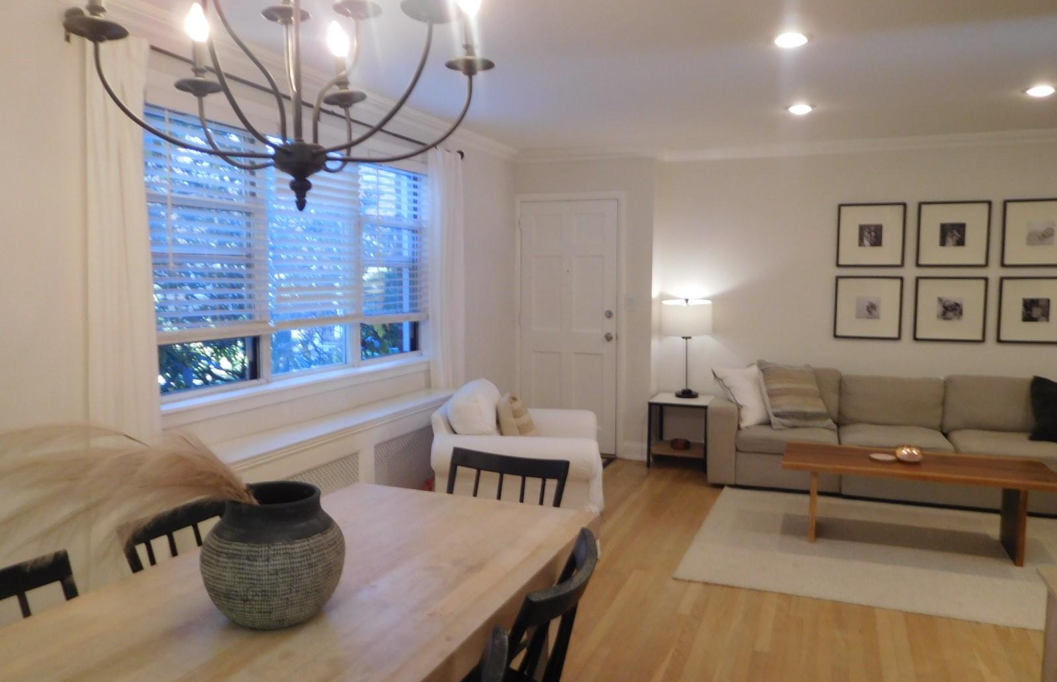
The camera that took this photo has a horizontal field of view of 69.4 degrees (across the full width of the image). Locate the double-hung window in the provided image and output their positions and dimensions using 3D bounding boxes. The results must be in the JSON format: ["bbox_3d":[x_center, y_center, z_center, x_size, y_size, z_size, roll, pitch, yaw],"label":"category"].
[{"bbox_3d":[-1.086,-0.414,3.950,0.120,1.150,2.160,2,5,23],"label":"double-hung window"}]

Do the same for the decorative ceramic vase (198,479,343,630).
[{"bbox_3d":[-0.509,0.424,1.533,0.275,0.250,0.275,0,5,0],"label":"decorative ceramic vase"}]

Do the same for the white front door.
[{"bbox_3d":[0.321,-0.102,6.158,0.820,2.030,0.060,2,5,23],"label":"white front door"}]

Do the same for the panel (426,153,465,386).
[{"bbox_3d":[-0.535,-0.477,4.976,0.110,1.610,0.360,2,5,23],"label":"panel"}]

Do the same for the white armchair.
[{"bbox_3d":[-0.002,0.621,4.382,0.900,0.880,1.050,1,5,7],"label":"white armchair"}]

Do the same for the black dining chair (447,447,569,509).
[{"bbox_3d":[-0.150,0.810,2.393,0.460,0.830,0.520,2,5,23],"label":"black dining chair"}]

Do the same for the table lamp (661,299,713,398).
[{"bbox_3d":[1.220,0.054,5.879,0.395,0.761,0.395,2,5,23],"label":"table lamp"}]

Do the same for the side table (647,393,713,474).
[{"bbox_3d":[1.175,0.692,5.846,0.440,0.504,0.420,2,5,23],"label":"side table"}]

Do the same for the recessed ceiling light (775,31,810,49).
[{"bbox_3d":[1.124,-1.291,3.257,0.160,0.030,0.160,2,5,23],"label":"recessed ceiling light"}]

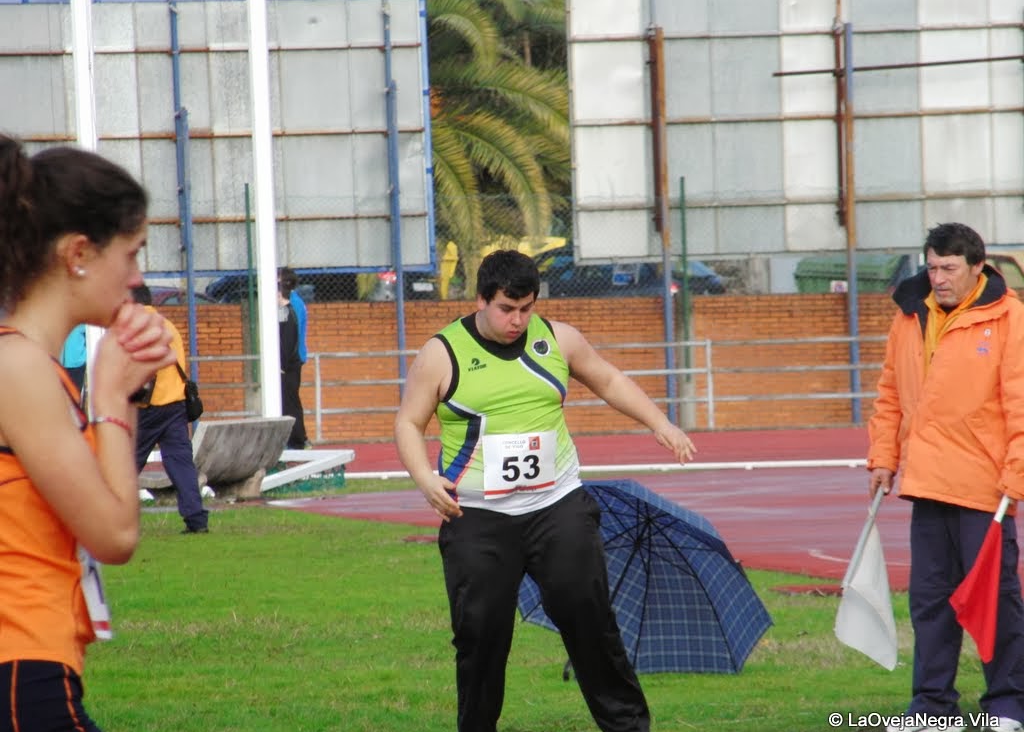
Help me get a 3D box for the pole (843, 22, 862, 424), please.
[{"bbox_3d":[3.598,-1.509,105.500,0.095,4.230,0.095,-2,0,0],"label":"pole"}]

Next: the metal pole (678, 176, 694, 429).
[{"bbox_3d":[1.845,-0.671,105.700,0.055,2.660,0.055,-2,0,0],"label":"metal pole"}]

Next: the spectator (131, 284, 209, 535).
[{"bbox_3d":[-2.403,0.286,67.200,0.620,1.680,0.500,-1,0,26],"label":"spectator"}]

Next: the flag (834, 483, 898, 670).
[{"bbox_3d":[1.174,0.704,33.100,0.205,0.610,0.150,-2,0,6],"label":"flag"}]

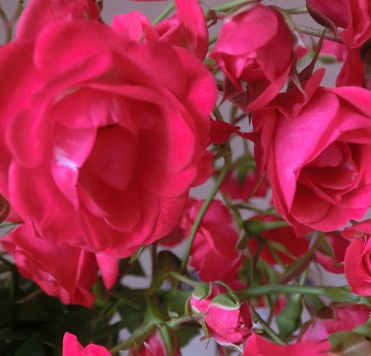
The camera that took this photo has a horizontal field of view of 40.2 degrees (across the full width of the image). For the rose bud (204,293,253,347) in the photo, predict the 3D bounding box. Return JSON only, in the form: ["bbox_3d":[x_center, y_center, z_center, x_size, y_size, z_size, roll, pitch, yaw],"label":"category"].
[{"bbox_3d":[0.021,0.069,0.244,0.023,0.025,0.022,5,16,-1],"label":"rose bud"}]

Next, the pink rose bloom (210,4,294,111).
[{"bbox_3d":[0.032,-0.058,0.243,0.040,0.051,0.039,2,24,13],"label":"pink rose bloom"}]

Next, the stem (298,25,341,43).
[{"bbox_3d":[0.067,-0.072,0.254,0.023,0.004,0.004,20,0,6],"label":"stem"}]

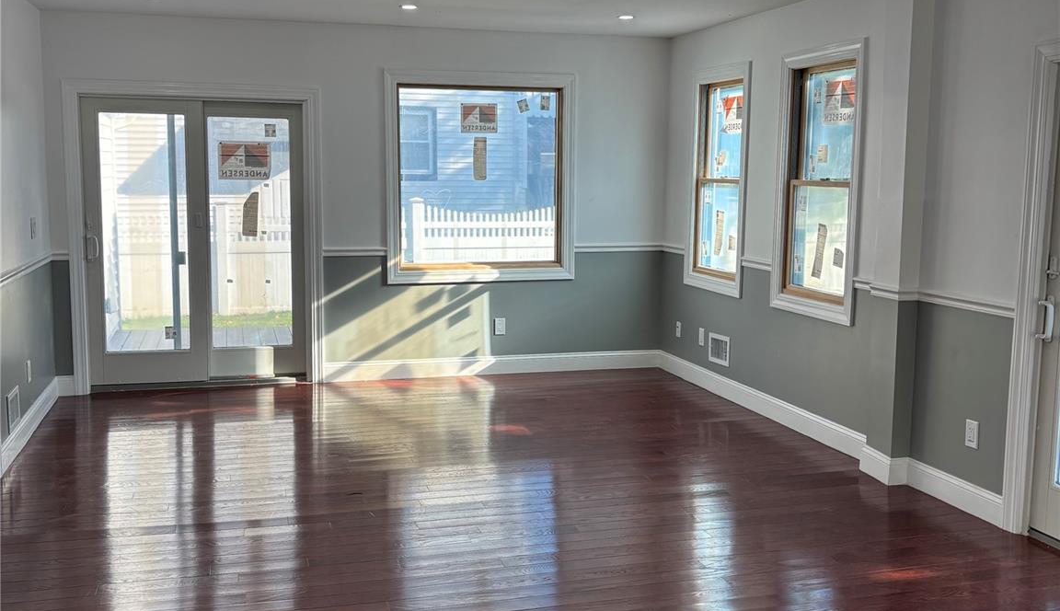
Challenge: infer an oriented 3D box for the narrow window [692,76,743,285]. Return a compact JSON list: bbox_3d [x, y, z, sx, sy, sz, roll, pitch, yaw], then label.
[{"bbox_3d":[1.300,-0.841,7.146,0.119,1.341,0.708,-1,7,-15],"label":"narrow window"}]

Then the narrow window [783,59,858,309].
[{"bbox_3d":[1.645,-0.678,5.918,0.119,1.334,0.685,-1,7,-15],"label":"narrow window"}]

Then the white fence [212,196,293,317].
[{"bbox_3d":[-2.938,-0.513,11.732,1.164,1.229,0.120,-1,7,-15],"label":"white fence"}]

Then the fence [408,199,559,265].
[{"bbox_3d":[-0.533,-0.605,12.395,1.860,1.289,0.120,-1,7,-15],"label":"fence"}]

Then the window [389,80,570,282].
[{"bbox_3d":[-0.346,-0.892,7.632,1.311,1.423,0.119,-1,7,-15],"label":"window"}]

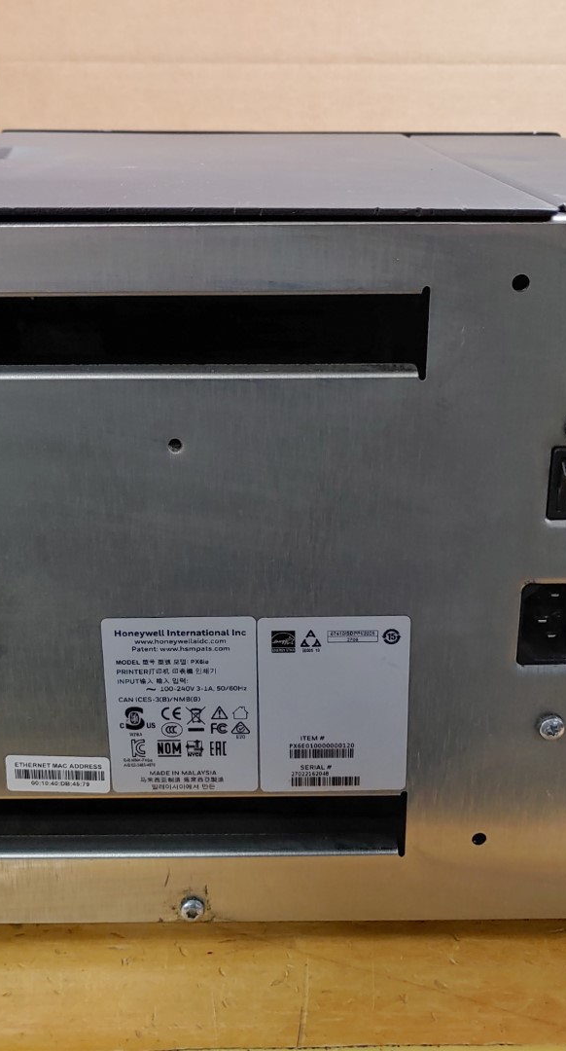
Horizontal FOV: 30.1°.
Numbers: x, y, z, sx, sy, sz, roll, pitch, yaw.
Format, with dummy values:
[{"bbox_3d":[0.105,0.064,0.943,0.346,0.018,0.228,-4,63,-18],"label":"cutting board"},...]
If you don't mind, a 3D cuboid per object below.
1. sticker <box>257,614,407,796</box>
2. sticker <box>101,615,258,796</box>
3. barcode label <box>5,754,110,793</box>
[{"bbox_3d":[0.016,0.056,0.325,0.046,0.062,0.001,0,20,0],"label":"sticker"},{"bbox_3d":[-0.031,0.057,0.325,0.046,0.062,0.001,0,20,0],"label":"sticker"},{"bbox_3d":[-0.071,0.079,0.334,0.033,0.013,0.001,0,20,0],"label":"barcode label"}]

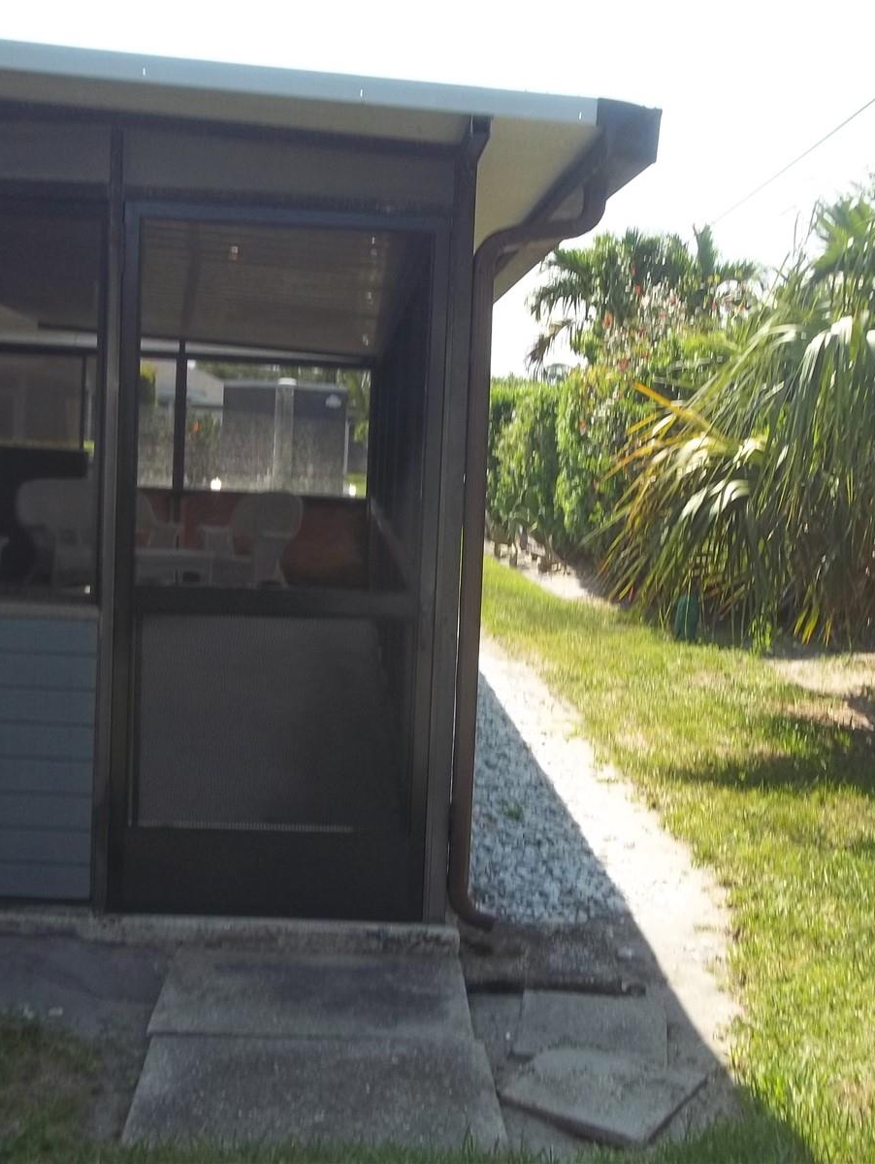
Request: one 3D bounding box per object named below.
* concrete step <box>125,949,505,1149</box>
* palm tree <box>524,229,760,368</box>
[{"bbox_3d":[-0.304,1.213,3.666,0.838,0.100,1.182,2,5,-4],"label":"concrete step"},{"bbox_3d":[2.736,-2.591,20.222,3.300,4.730,3.200,2,5,-4],"label":"palm tree"}]

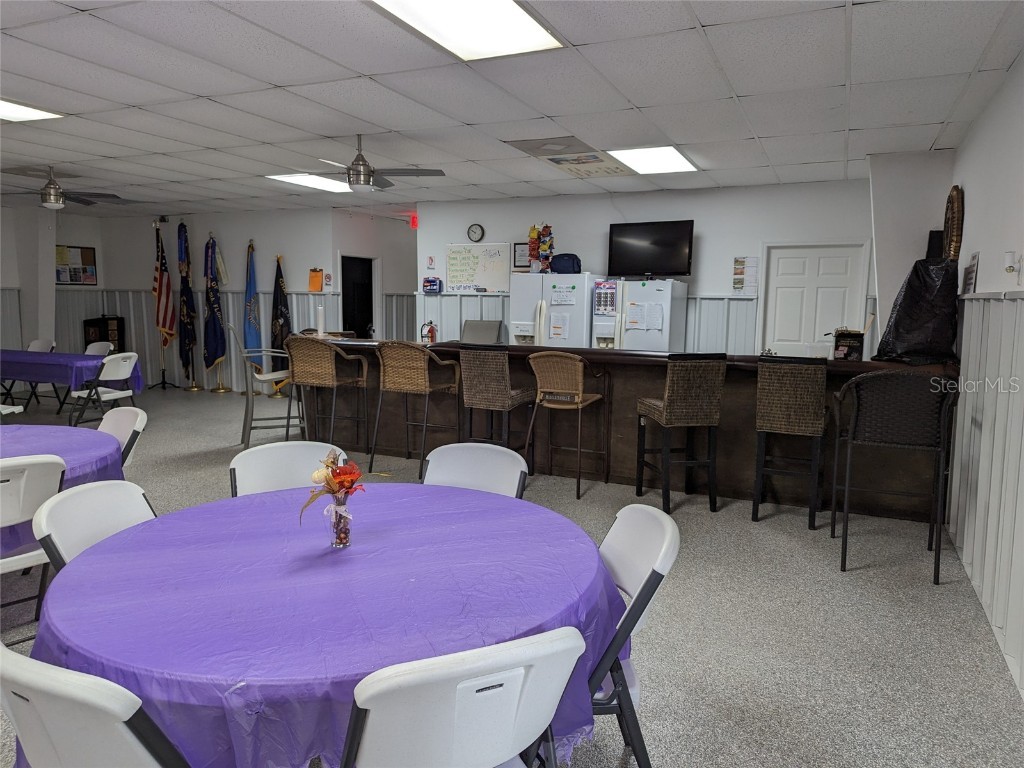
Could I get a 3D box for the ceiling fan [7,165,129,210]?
[{"bbox_3d":[-4.515,-1.921,6.978,1.300,0.420,1.300,4,8,24],"label":"ceiling fan"}]

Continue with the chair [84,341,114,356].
[{"bbox_3d":[-5.058,-0.051,8.371,0.470,0.850,0.530,4,8,24],"label":"chair"}]

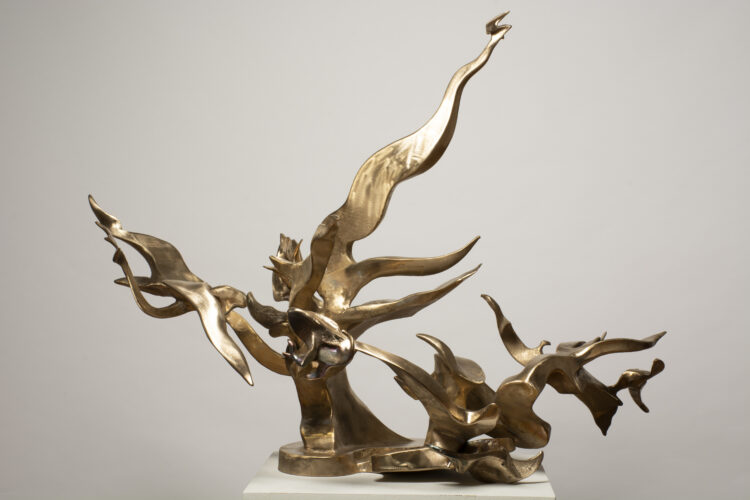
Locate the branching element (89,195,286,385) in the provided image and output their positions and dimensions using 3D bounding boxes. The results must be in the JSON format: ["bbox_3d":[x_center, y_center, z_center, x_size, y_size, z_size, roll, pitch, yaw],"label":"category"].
[{"bbox_3d":[-0.369,0.078,3.200,0.390,0.370,0.220,0,1,0],"label":"branching element"}]

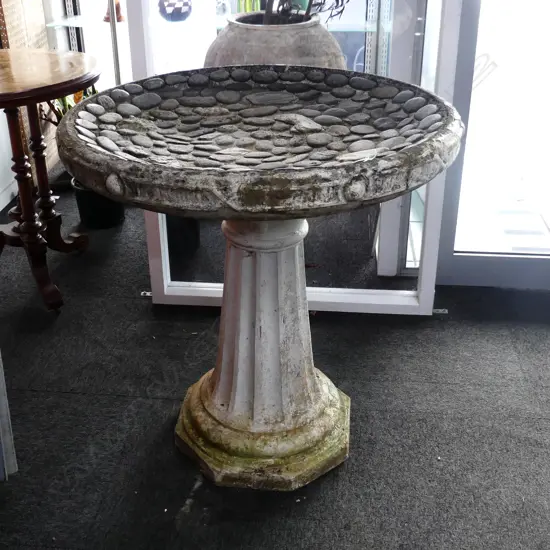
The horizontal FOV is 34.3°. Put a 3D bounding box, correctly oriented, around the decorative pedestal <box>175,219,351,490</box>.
[{"bbox_3d":[-0.020,0.118,1.949,0.398,0.545,0.398,3,28,6],"label":"decorative pedestal"}]

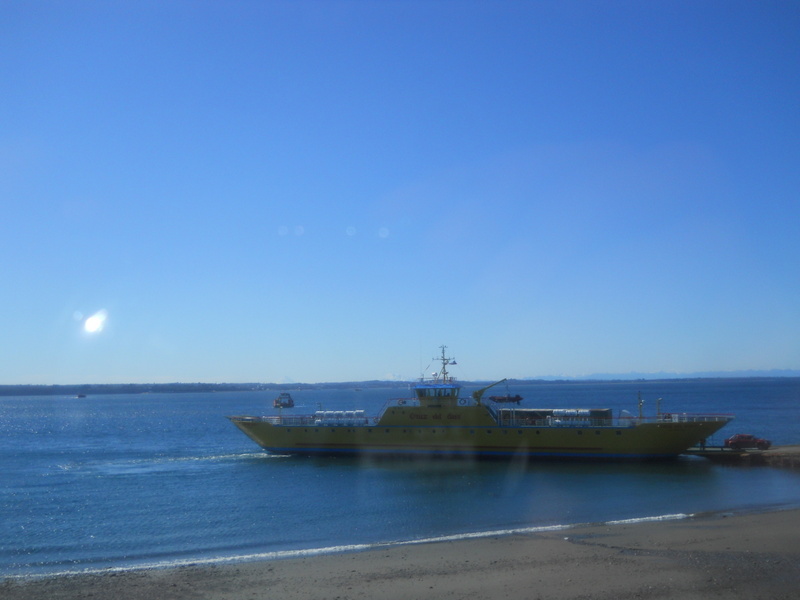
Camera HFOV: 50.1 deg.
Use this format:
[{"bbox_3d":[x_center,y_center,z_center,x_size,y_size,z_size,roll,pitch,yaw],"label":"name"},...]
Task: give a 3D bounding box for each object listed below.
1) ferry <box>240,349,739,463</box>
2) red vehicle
[{"bbox_3d":[8.012,13.348,113.690,68.100,14.410,14.000,-4,-6,25],"label":"ferry"},{"bbox_3d":[39.937,16.309,98.393,4.870,1.750,1.800,-4,-6,25],"label":"red vehicle"}]

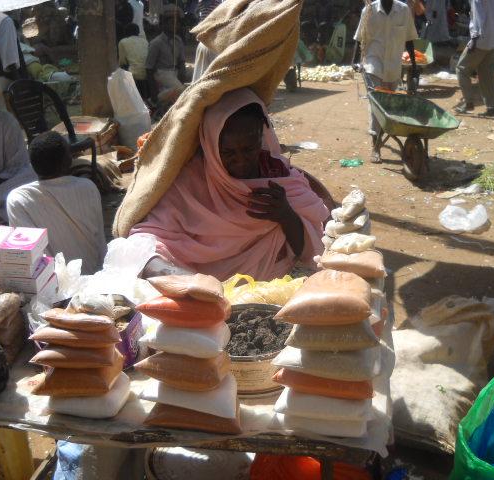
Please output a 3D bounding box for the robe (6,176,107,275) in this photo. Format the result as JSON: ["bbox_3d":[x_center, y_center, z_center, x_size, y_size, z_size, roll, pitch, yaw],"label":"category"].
[{"bbox_3d":[-0.769,-0.002,3.060,0.420,0.580,0.350,-1,19,-6],"label":"robe"}]

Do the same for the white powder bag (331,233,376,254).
[{"bbox_3d":[0.266,0.009,1.910,0.115,0.040,0.085,4,20,8],"label":"white powder bag"}]

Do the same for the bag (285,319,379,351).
[{"bbox_3d":[0.177,0.162,1.583,0.195,0.062,0.180,3,19,7],"label":"bag"}]

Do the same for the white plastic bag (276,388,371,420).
[{"bbox_3d":[0.166,0.313,1.641,0.200,0.055,0.180,3,19,7],"label":"white plastic bag"}]

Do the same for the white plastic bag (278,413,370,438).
[{"bbox_3d":[0.163,0.356,1.658,0.185,0.050,0.180,3,19,7],"label":"white plastic bag"}]

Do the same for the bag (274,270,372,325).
[{"bbox_3d":[0.157,0.118,1.557,0.185,0.060,0.165,4,20,6],"label":"bag"}]

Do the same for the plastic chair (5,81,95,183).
[{"bbox_3d":[-1.257,-0.535,4.800,0.570,0.870,0.560,-16,26,-41],"label":"plastic chair"}]

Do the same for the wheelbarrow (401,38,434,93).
[{"bbox_3d":[2.482,-2.631,11.300,0.600,0.800,1.350,4,19,9],"label":"wheelbarrow"}]

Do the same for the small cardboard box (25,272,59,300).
[{"bbox_3d":[-0.646,0.149,2.267,0.105,0.052,0.170,3,20,4],"label":"small cardboard box"}]

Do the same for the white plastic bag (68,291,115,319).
[{"bbox_3d":[-0.347,0.146,1.690,0.105,0.047,0.085,3,19,5],"label":"white plastic bag"}]

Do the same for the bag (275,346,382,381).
[{"bbox_3d":[0.171,0.238,1.605,0.205,0.060,0.165,5,20,10],"label":"bag"}]

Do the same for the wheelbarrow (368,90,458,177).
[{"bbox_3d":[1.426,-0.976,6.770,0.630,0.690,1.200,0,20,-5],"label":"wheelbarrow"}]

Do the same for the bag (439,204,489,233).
[{"bbox_3d":[1.518,-0.150,5.290,0.340,0.150,0.240,3,20,5],"label":"bag"}]

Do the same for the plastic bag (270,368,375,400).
[{"bbox_3d":[0.163,0.273,1.627,0.200,0.050,0.180,3,19,7],"label":"plastic bag"}]

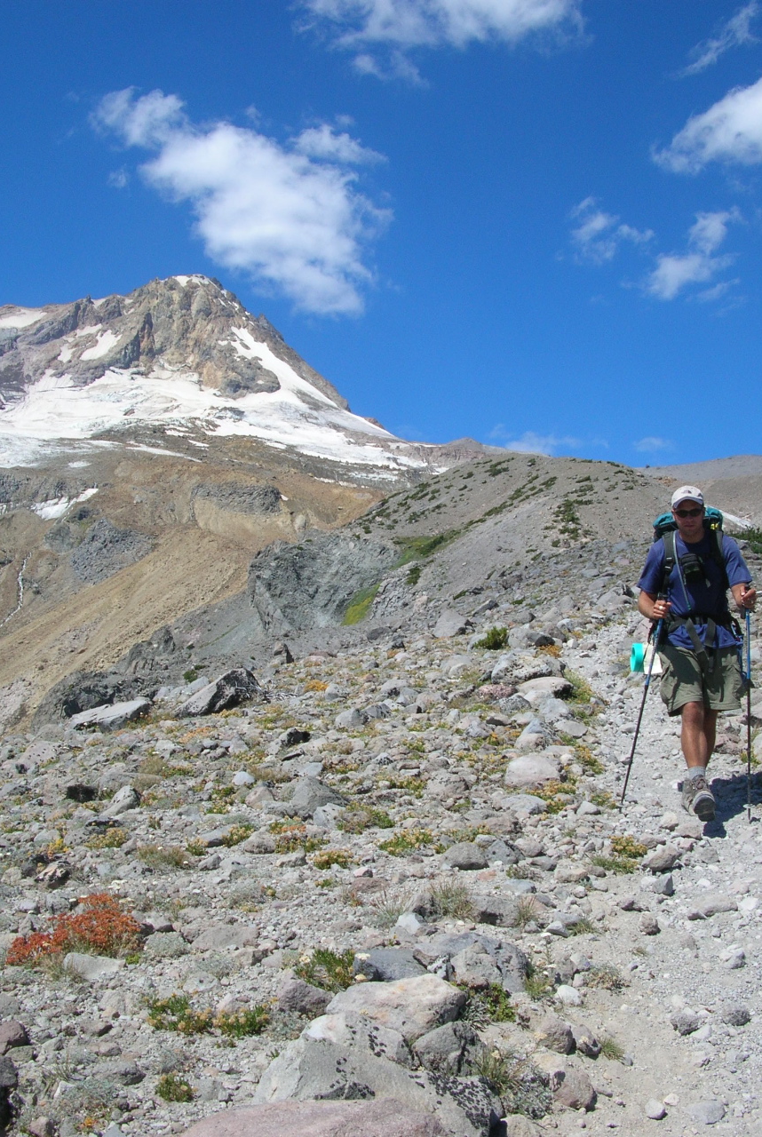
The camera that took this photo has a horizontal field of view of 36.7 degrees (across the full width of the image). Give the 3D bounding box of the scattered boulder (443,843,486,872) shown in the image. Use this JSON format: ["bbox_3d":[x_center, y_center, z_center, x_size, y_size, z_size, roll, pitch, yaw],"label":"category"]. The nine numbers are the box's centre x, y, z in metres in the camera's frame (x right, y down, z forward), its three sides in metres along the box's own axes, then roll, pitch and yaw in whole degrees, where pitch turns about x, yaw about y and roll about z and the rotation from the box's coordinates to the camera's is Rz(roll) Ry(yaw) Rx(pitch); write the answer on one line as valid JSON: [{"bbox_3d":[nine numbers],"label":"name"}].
[{"bbox_3d":[0.392,1.346,5.366,0.207,0.123,0.165,0,-6,4],"label":"scattered boulder"}]

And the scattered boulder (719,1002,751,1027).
[{"bbox_3d":[1.125,1.418,3.650,0.096,0.070,0.090,0,-3,0],"label":"scattered boulder"}]

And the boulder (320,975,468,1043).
[{"bbox_3d":[0.045,1.463,3.780,0.470,0.210,0.360,0,-3,0],"label":"boulder"}]

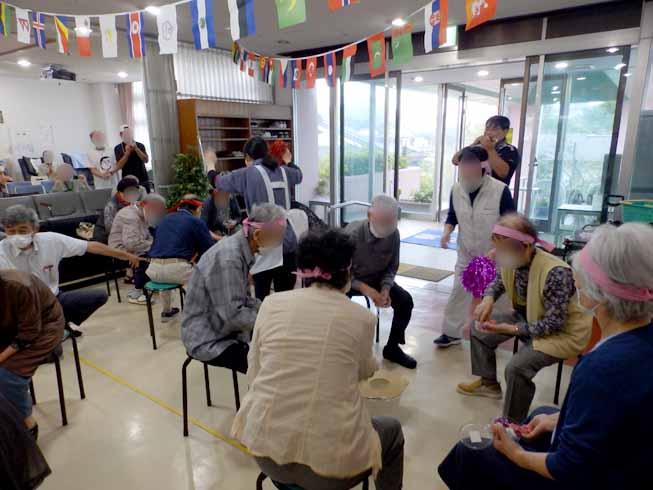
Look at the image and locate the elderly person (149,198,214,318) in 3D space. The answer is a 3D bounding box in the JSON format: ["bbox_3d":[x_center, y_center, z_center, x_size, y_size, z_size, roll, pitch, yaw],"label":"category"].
[{"bbox_3d":[-1.215,0.161,3.431,0.500,1.100,0.730,4,14,17],"label":"elderly person"}]

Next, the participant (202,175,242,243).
[{"bbox_3d":[-1.097,-0.090,4.379,0.480,1.140,0.680,-3,14,-8],"label":"participant"}]

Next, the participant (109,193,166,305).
[{"bbox_3d":[-1.831,0.025,4.065,0.680,1.080,0.480,-3,14,-10],"label":"participant"}]

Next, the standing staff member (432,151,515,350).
[{"bbox_3d":[1.080,0.043,3.028,0.540,1.470,0.400,7,16,29],"label":"standing staff member"}]

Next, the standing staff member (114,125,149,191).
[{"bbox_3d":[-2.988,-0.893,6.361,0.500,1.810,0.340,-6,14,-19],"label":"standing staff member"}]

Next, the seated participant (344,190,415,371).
[{"bbox_3d":[0.385,0.223,3.018,0.520,1.140,0.700,-3,14,-10],"label":"seated participant"}]

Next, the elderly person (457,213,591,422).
[{"bbox_3d":[1.086,0.401,2.312,0.720,1.110,0.520,-2,14,-7],"label":"elderly person"}]

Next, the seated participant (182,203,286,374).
[{"bbox_3d":[-0.489,0.394,2.306,0.700,1.160,0.500,-4,14,-15],"label":"seated participant"}]

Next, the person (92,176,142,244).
[{"bbox_3d":[-2.335,-0.171,4.706,0.660,1.170,0.480,11,18,39],"label":"person"}]

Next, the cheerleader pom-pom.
[{"bbox_3d":[1.011,0.216,2.760,0.230,0.260,0.230,-1,14,0],"label":"cheerleader pom-pom"}]

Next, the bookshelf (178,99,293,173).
[{"bbox_3d":[-1.315,-1.062,6.345,0.400,2.110,1.760,11,18,41],"label":"bookshelf"}]

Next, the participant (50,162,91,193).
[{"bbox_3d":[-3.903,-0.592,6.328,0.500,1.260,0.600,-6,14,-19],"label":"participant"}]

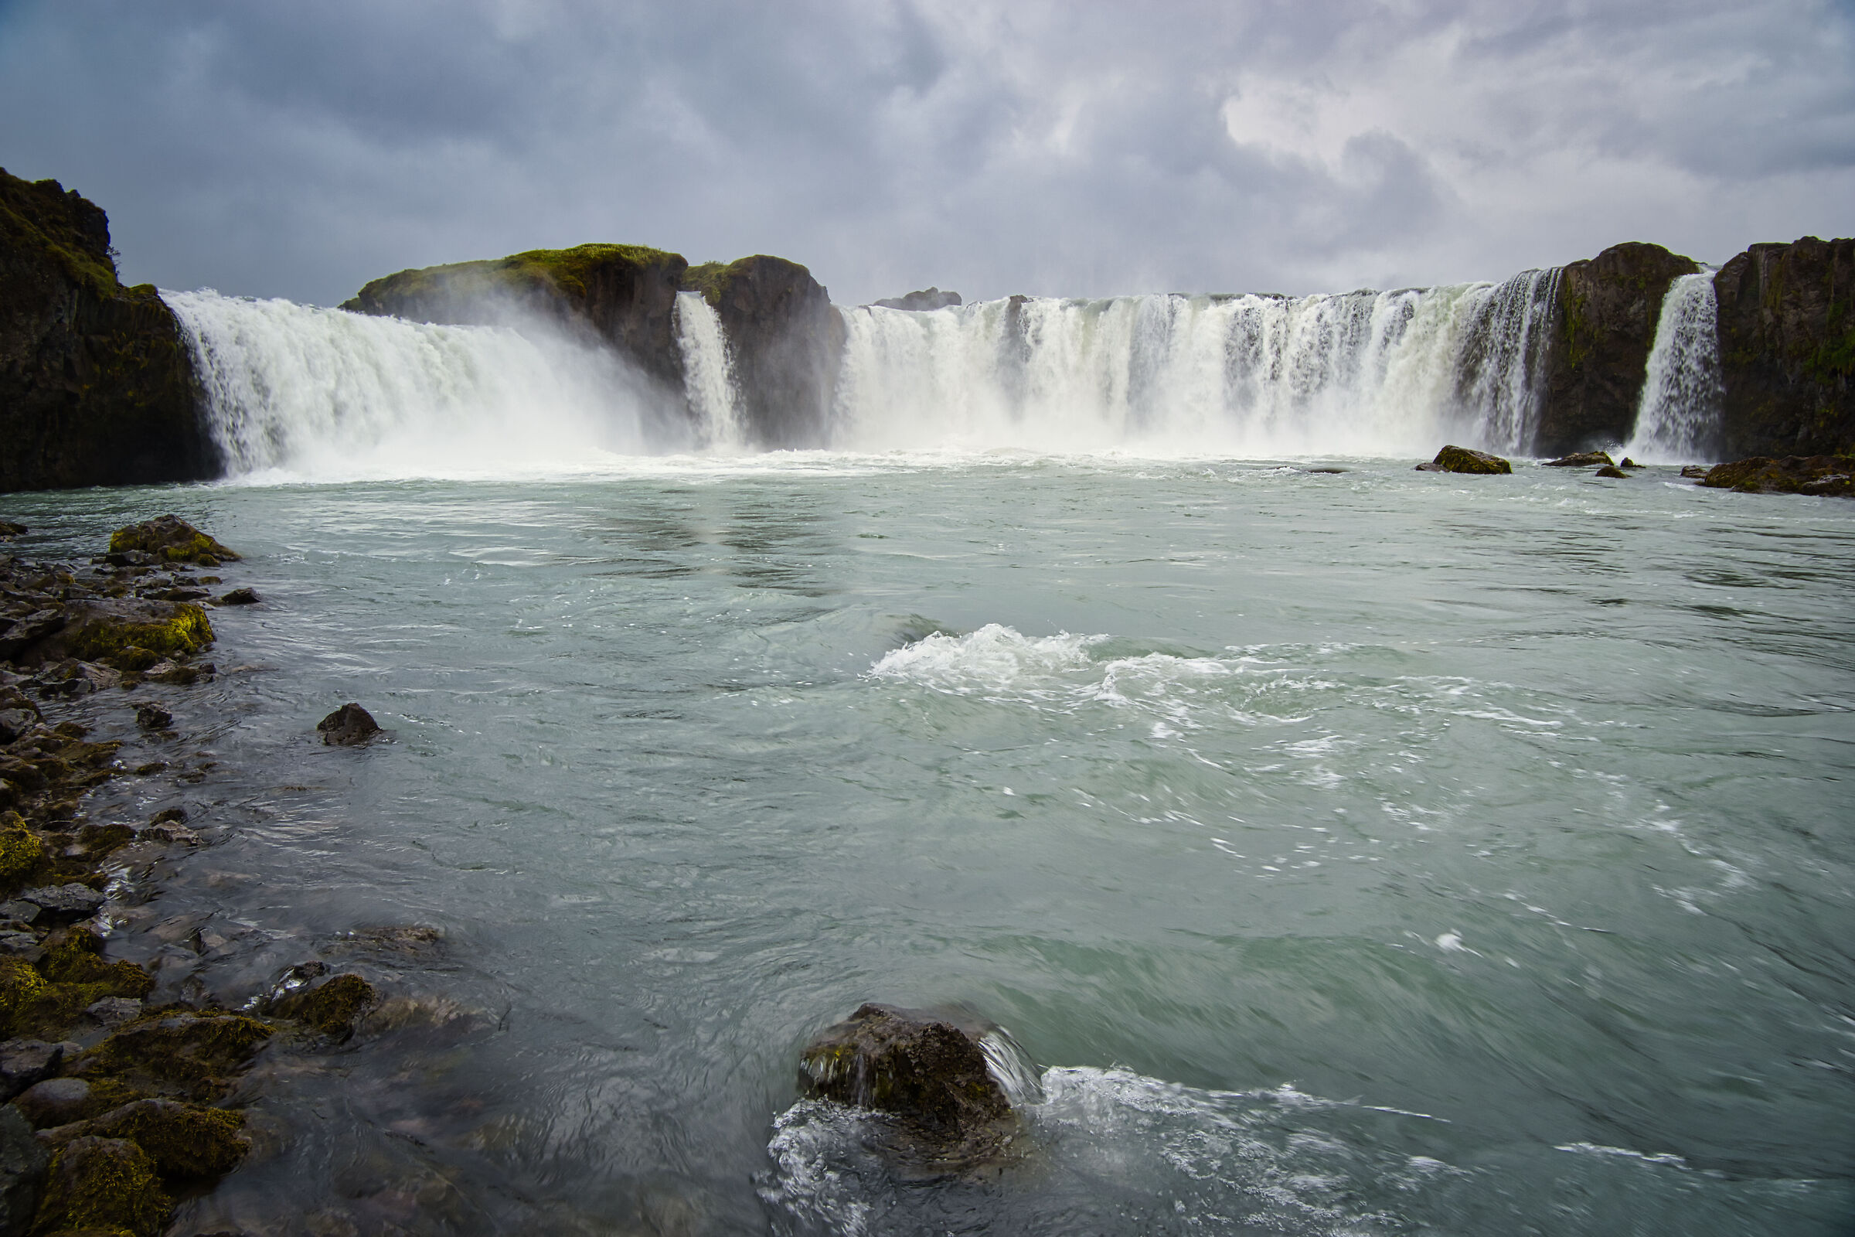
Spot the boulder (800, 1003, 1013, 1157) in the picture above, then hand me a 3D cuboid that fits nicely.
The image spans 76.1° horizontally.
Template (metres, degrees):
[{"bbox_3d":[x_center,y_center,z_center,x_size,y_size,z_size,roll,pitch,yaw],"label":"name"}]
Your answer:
[{"bbox_3d":[-0.069,1.539,4.057,0.750,0.360,0.640,-1,9,-1],"label":"boulder"}]

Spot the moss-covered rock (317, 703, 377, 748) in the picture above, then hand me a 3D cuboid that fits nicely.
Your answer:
[{"bbox_3d":[-4.381,0.794,8.955,0.430,0.290,0.360,-6,10,-26],"label":"moss-covered rock"}]

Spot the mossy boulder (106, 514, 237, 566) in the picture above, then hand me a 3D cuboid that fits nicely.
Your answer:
[{"bbox_3d":[-13.498,-1.429,21.159,2.050,0.780,1.500,-7,11,-32],"label":"mossy boulder"}]

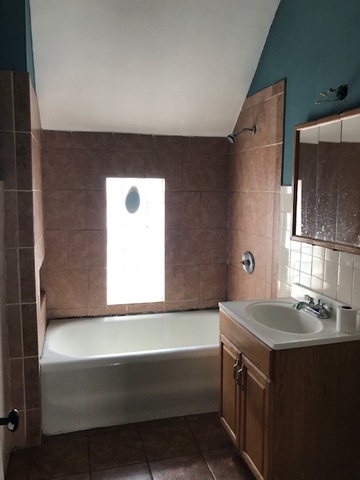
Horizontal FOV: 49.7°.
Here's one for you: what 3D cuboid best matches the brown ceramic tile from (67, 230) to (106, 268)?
[{"bbox_3d":[-0.724,0.071,3.023,0.299,0.304,0.010,-1,6,-16],"label":"brown ceramic tile"}]

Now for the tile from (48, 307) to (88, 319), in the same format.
[{"bbox_3d":[-0.877,0.571,3.032,0.304,0.073,0.010,-1,6,-16],"label":"tile"}]

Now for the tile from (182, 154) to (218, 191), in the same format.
[{"bbox_3d":[0.171,-0.565,3.237,0.309,0.309,0.015,-1,8,-15],"label":"tile"}]

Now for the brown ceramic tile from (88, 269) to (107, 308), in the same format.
[{"bbox_3d":[-0.650,0.378,3.090,0.148,0.307,0.015,-1,7,-15],"label":"brown ceramic tile"}]

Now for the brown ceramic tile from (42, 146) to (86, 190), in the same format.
[{"bbox_3d":[-0.866,-0.539,2.920,0.304,0.304,0.010,-1,6,-16],"label":"brown ceramic tile"}]

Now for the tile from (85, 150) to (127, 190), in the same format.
[{"bbox_3d":[-0.570,-0.545,3.002,0.304,0.304,0.010,-1,6,-16],"label":"tile"}]

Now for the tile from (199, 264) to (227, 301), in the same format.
[{"bbox_3d":[0.278,0.358,3.334,0.236,0.304,0.010,-1,6,-16],"label":"tile"}]

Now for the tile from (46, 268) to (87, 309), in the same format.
[{"bbox_3d":[-0.885,0.387,3.073,0.310,0.309,0.015,-1,8,-15],"label":"tile"}]

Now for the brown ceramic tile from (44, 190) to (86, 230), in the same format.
[{"bbox_3d":[-0.883,-0.231,2.991,0.308,0.309,0.015,-1,8,-15],"label":"brown ceramic tile"}]

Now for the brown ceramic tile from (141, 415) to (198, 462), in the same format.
[{"bbox_3d":[-0.068,1.196,2.331,0.308,0.015,0.353,-1,7,-15],"label":"brown ceramic tile"}]

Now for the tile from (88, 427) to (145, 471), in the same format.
[{"bbox_3d":[-0.371,1.216,2.261,0.314,0.015,0.320,-1,8,-15],"label":"tile"}]

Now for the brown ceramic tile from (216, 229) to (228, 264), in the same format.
[{"bbox_3d":[0.363,0.048,3.373,0.089,0.309,0.015,-1,8,-15],"label":"brown ceramic tile"}]

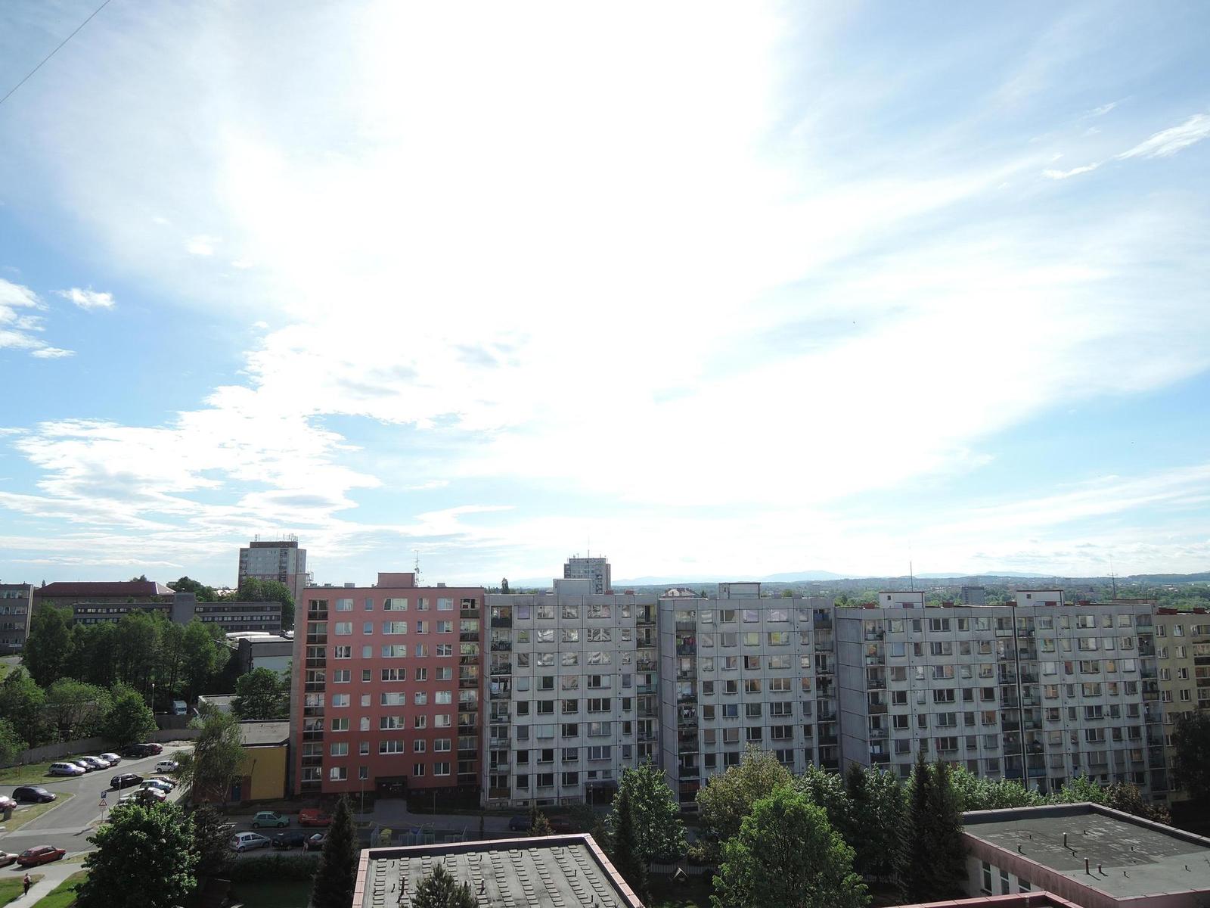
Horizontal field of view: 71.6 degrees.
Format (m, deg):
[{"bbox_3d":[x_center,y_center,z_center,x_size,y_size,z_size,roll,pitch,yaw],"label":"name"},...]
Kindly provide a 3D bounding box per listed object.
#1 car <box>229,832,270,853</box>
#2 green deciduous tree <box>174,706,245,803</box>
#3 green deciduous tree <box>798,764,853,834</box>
[{"bbox_3d":[-36.120,39.340,85.470,3.820,1.520,1.690,7,-11,-40],"label":"car"},{"bbox_3d":[-47.310,36.200,99.790,7.600,11.200,7.400,4,-9,-24],"label":"green deciduous tree"},{"bbox_3d":[23.120,37.150,87.520,6.300,9.500,6.200,-2,-9,14],"label":"green deciduous tree"}]

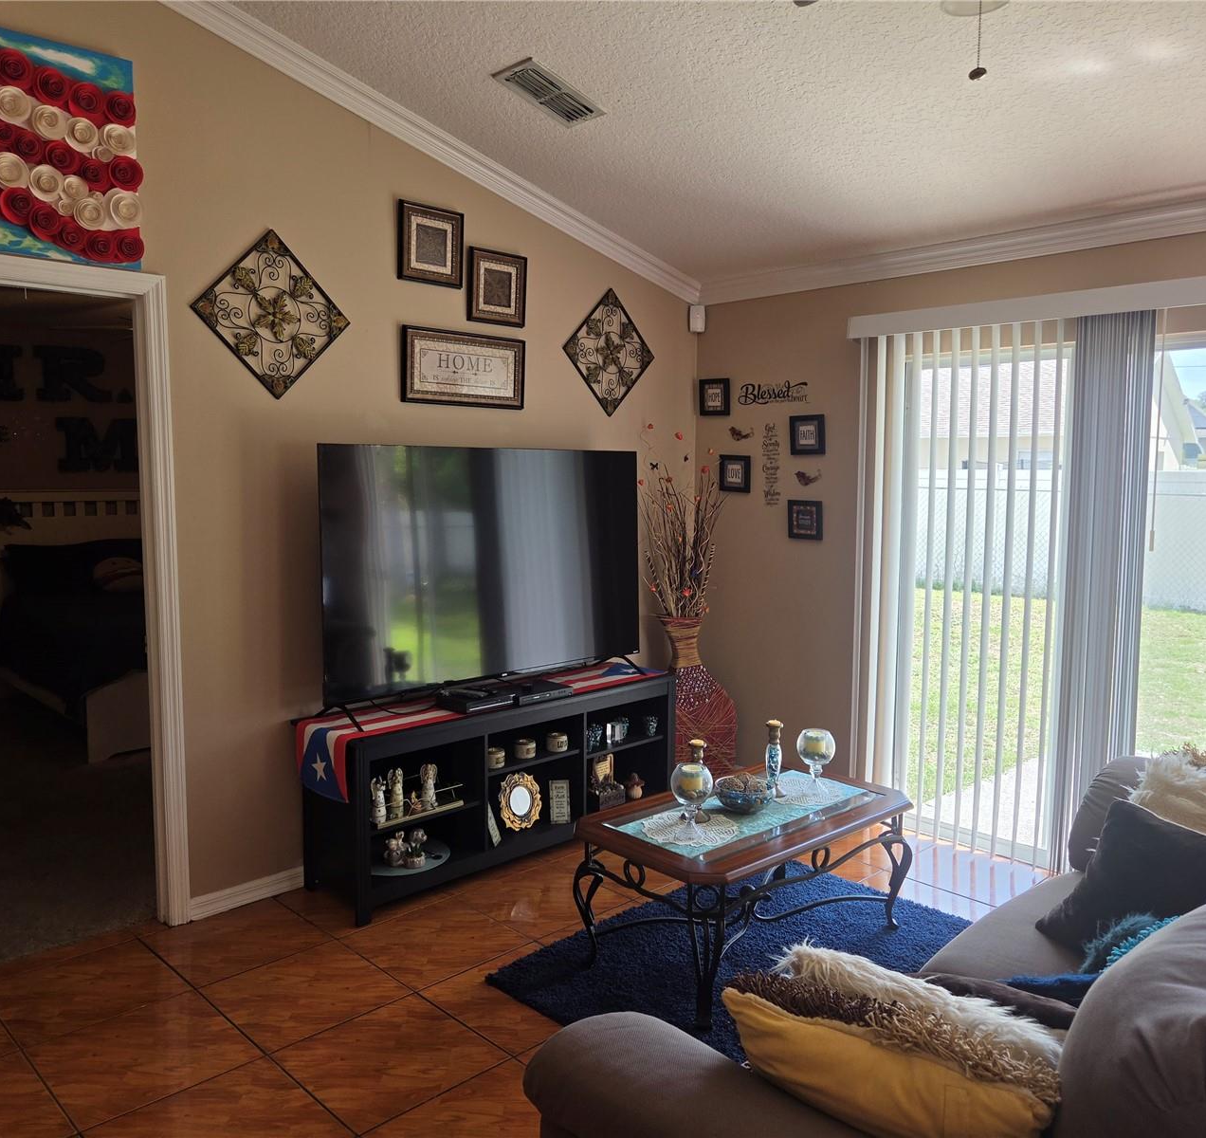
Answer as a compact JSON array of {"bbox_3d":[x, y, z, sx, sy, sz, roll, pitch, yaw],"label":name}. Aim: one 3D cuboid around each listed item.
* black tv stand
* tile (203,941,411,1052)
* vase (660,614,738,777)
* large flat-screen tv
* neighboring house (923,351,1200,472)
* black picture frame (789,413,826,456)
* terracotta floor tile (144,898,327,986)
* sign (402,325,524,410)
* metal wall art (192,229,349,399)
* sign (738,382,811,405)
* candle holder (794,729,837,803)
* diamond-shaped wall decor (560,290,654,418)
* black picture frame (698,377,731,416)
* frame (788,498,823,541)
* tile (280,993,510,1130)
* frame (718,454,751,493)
[{"bbox_3d":[-0.400,0.811,4.019,1.604,0.635,0.418,-5,8,-44],"label":"black tv stand"},{"bbox_3d":[-0.871,1.240,2.956,0.455,0.010,0.455,-5,8,-44],"label":"tile"},{"bbox_3d":[0.388,0.649,4.730,0.466,0.825,0.466,0,6,0],"label":"vase"},{"bbox_3d":[-0.425,-0.021,4.004,1.550,0.907,0.075,-5,8,-44],"label":"large flat-screen tv"},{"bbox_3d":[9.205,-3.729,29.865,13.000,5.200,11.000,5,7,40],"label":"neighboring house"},{"bbox_3d":[0.917,-0.605,4.558,0.020,0.176,0.178,-5,8,-44],"label":"black picture frame"},{"bbox_3d":[-1.186,1.206,3.274,0.455,0.010,0.455,-5,8,-44],"label":"terracotta floor tile"},{"bbox_3d":[-0.538,-0.791,4.010,0.585,0.283,0.030,-5,8,-44],"label":"sign"},{"bbox_3d":[-1.119,-0.870,3.457,0.583,0.574,0.020,-5,8,-44],"label":"metal wall art"},{"bbox_3d":[0.787,-0.813,4.660,0.010,0.106,0.405,-5,8,-44],"label":"sign"},{"bbox_3d":[0.695,0.630,3.255,0.125,0.212,0.125,0,6,0],"label":"candle holder"},{"bbox_3d":[0.043,-0.980,4.580,0.585,0.575,0.020,-5,8,-44],"label":"diamond-shaped wall decor"},{"bbox_3d":[0.541,-0.835,4.925,0.020,0.175,0.178,-5,8,-44],"label":"black picture frame"},{"bbox_3d":[0.918,-0.221,4.593,0.020,0.175,0.176,-5,8,-44],"label":"frame"},{"bbox_3d":[-0.553,1.273,2.629,0.455,0.010,0.455,-5,8,-44],"label":"tile"},{"bbox_3d":[0.626,-0.457,4.847,0.022,0.177,0.183,-5,8,-44],"label":"frame"}]

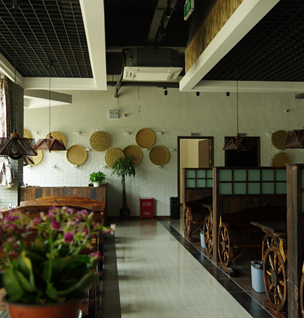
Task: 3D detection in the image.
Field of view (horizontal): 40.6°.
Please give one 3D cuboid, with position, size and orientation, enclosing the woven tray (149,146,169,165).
[{"bbox_3d":[0.210,-0.087,11.205,0.546,0.546,0.060,0,-2,-6],"label":"woven tray"}]

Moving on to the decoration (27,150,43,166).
[{"bbox_3d":[-3.131,-0.087,10.860,0.535,0.535,0.060,0,-2,-6],"label":"decoration"}]

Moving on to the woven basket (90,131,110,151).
[{"bbox_3d":[-1.378,-0.468,11.052,0.545,0.545,0.060,0,-2,-6],"label":"woven basket"}]

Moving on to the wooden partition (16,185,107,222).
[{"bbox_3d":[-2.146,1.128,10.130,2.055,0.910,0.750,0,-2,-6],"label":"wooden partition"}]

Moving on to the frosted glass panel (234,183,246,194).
[{"bbox_3d":[1.237,0.420,5.751,0.171,0.164,0.015,0,-2,-6],"label":"frosted glass panel"}]

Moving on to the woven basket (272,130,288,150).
[{"bbox_3d":[3.647,-0.529,11.573,0.541,0.541,0.060,0,-2,-6],"label":"woven basket"}]

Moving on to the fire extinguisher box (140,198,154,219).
[{"bbox_3d":[-0.144,1.335,11.061,0.367,0.534,0.220,0,-1,-6],"label":"fire extinguisher box"}]

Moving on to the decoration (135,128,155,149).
[{"bbox_3d":[-0.166,-0.552,11.180,0.548,0.548,0.060,0,-2,-6],"label":"decoration"}]

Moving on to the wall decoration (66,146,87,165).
[{"bbox_3d":[-2.003,-0.093,10.987,0.550,0.550,0.060,0,-1,-6],"label":"wall decoration"}]

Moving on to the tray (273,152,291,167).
[{"bbox_3d":[3.661,0.090,11.556,0.538,0.538,0.060,0,-2,-6],"label":"tray"}]

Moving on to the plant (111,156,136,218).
[{"bbox_3d":[-0.767,0.761,11.084,0.600,1.684,0.560,0,-1,-6],"label":"plant"}]

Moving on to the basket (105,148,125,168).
[{"bbox_3d":[-0.942,-0.013,10.619,0.520,0.520,0.060,0,-2,-5],"label":"basket"}]

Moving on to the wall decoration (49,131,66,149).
[{"bbox_3d":[-2.538,-0.460,10.944,0.550,0.550,0.060,0,-1,-6],"label":"wall decoration"}]

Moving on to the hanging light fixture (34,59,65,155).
[{"bbox_3d":[-1.674,-0.864,6.800,0.510,1.505,0.510,0,-1,-6],"label":"hanging light fixture"}]

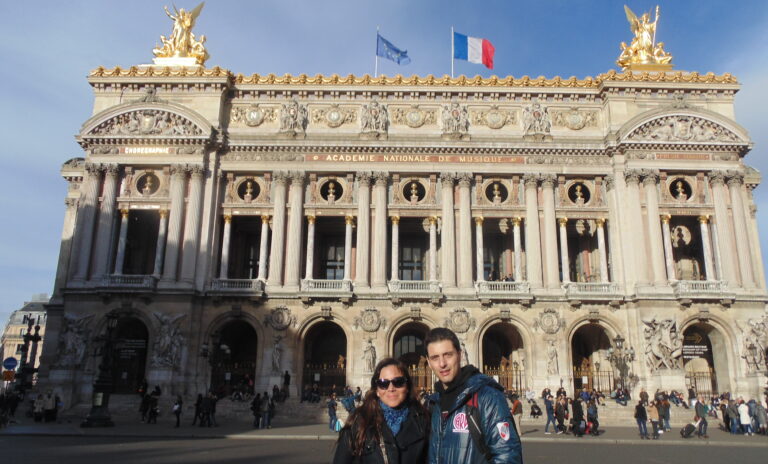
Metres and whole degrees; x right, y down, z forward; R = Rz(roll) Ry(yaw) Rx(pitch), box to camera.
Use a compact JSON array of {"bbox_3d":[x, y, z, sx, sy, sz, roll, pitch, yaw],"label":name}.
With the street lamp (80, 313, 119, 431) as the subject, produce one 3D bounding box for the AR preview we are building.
[{"bbox_3d":[-14.107,6.863,30.195,1.600,5.651,1.600,1,-15,1],"label":"street lamp"}]

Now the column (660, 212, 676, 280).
[{"bbox_3d":[23.509,1.318,49.401,0.700,5.539,0.700,1,-14,0],"label":"column"}]

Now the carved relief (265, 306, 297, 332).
[{"bbox_3d":[-8.691,7.377,50.543,2.698,2.183,0.400,1,-15,1],"label":"carved relief"}]

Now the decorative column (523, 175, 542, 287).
[{"bbox_3d":[13.322,-0.232,53.138,1.250,10.314,1.250,1,-15,1],"label":"decorative column"}]

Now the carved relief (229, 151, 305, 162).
[{"bbox_3d":[-10.243,-6.554,51.951,6.674,1.044,0.300,1,-14,0],"label":"carved relief"}]

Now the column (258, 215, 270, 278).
[{"bbox_3d":[-10.379,1.328,52.040,0.740,5.834,0.740,1,-14,1],"label":"column"}]

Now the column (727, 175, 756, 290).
[{"bbox_3d":[31.196,-0.343,51.972,1.280,10.408,1.280,1,-15,1],"label":"column"}]

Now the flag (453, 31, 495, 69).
[{"bbox_3d":[8.590,-17.262,57.078,3.959,3.938,1.000,1,-14,0],"label":"flag"}]

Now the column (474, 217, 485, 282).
[{"bbox_3d":[8.301,1.431,51.799,0.740,5.765,0.740,1,-14,1],"label":"column"}]

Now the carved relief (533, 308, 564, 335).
[{"bbox_3d":[13.424,7.308,48.879,2.600,2.107,0.400,1,-14,1],"label":"carved relief"}]

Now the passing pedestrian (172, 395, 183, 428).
[{"bbox_3d":[-10.557,9.182,30.639,0.420,1.620,0.470,1,-15,0],"label":"passing pedestrian"}]

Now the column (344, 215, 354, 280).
[{"bbox_3d":[-3.192,1.391,53.586,0.743,5.966,0.743,1,-15,1],"label":"column"}]

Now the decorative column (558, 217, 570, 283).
[{"bbox_3d":[15.289,1.521,50.784,0.700,5.688,0.700,1,-14,0],"label":"decorative column"}]

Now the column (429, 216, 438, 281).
[{"bbox_3d":[4.301,1.432,51.844,0.740,5.769,0.740,1,-14,1],"label":"column"}]

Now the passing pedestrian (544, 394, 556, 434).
[{"bbox_3d":[7.658,8.378,27.495,0.650,1.700,0.500,1,-15,0],"label":"passing pedestrian"}]

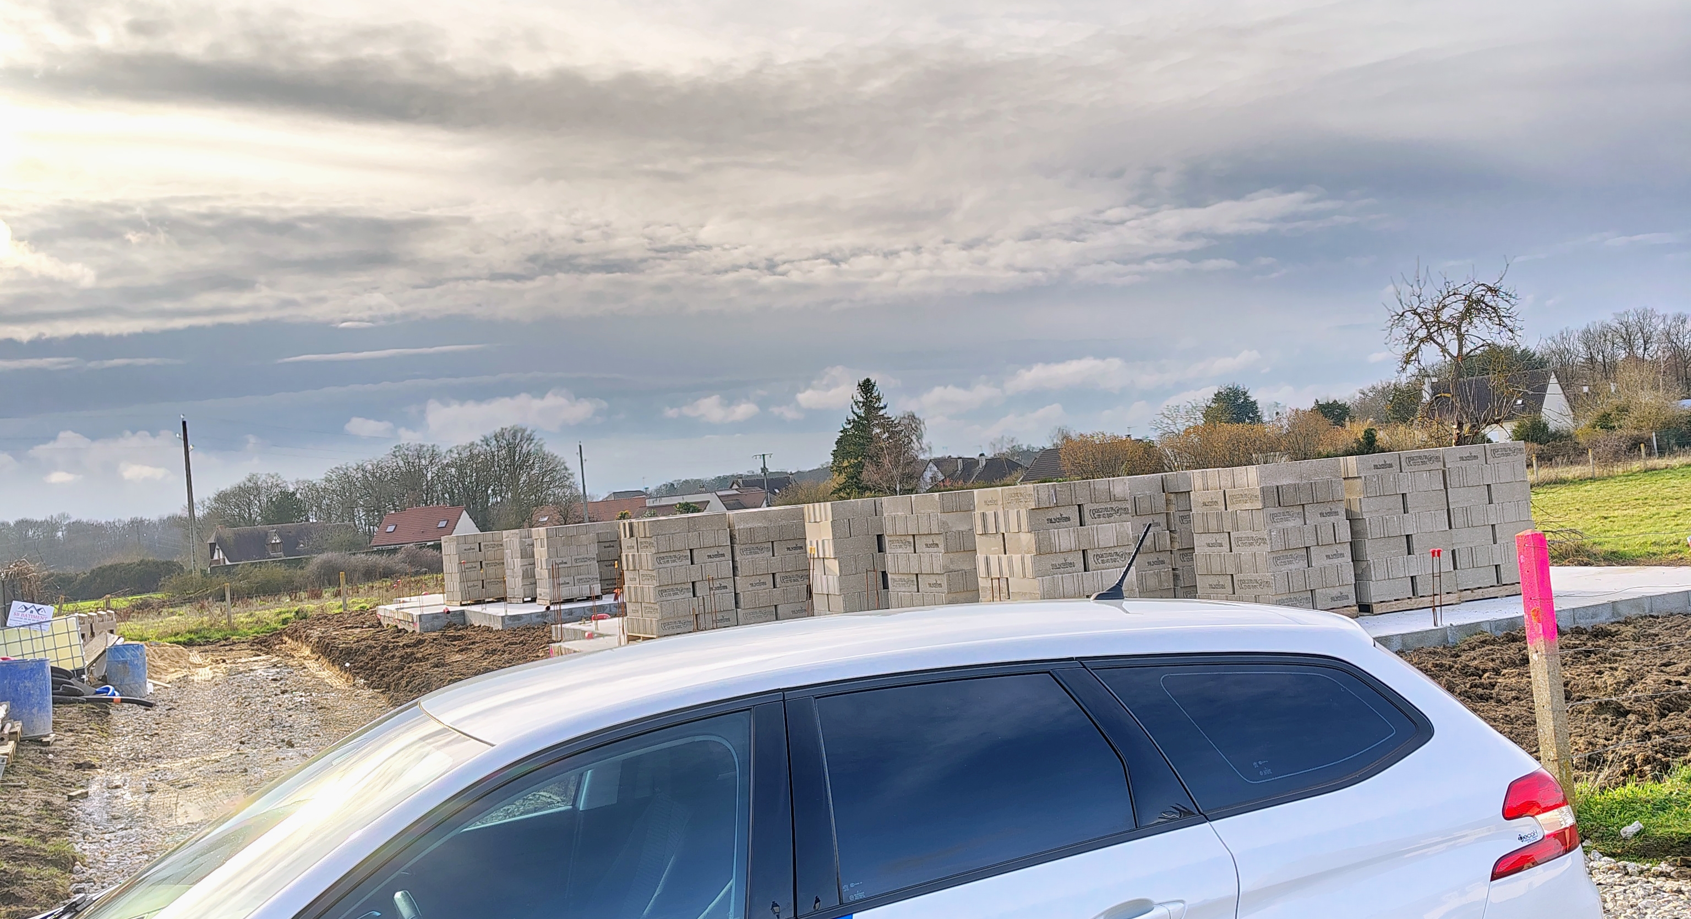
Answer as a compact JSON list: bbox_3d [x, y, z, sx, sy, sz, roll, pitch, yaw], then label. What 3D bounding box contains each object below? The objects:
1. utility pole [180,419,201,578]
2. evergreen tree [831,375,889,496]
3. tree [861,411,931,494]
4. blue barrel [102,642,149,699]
[{"bbox_3d":[-29.357,1.972,70.000,0.300,7.700,0.300,-4,-2,0],"label":"utility pole"},{"bbox_3d":[1.994,-0.199,118.000,5.900,12.100,5.900,-4,-2,0],"label":"evergreen tree"},{"bbox_3d":[3.597,1.010,112.000,5.000,9.200,4.800,-4,-2,0],"label":"tree"},{"bbox_3d":[-10.244,3.010,22.300,0.575,0.780,0.575,-4,-2,0],"label":"blue barrel"}]

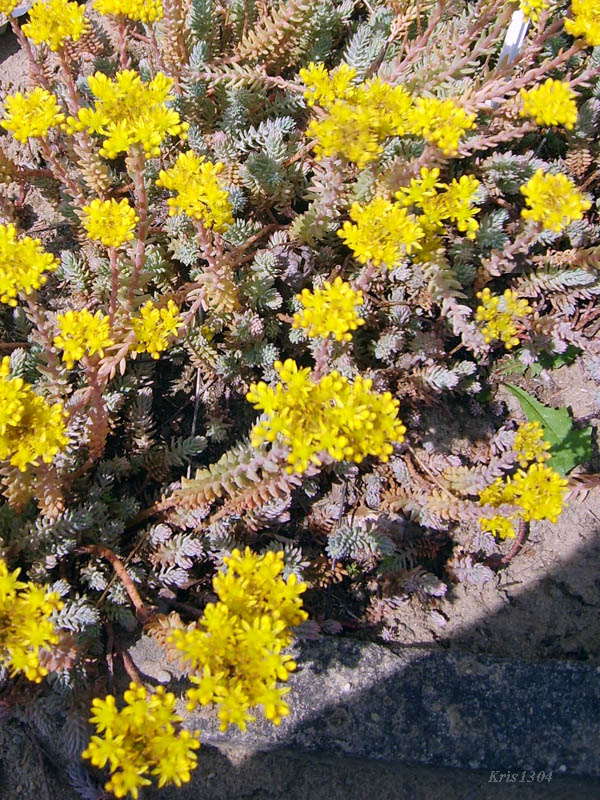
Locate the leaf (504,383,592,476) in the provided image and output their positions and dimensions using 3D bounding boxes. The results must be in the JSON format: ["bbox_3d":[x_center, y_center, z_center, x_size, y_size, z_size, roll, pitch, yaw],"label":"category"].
[{"bbox_3d":[0.165,0.015,0.535,0.042,0.015,0.076,-26,62,-15],"label":"leaf"}]

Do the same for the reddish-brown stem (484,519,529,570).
[{"bbox_3d":[0.141,0.100,0.558,0.014,0.049,0.012,22,33,0],"label":"reddish-brown stem"}]

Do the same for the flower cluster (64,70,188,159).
[{"bbox_3d":[-0.129,-0.213,0.605,0.090,0.042,0.078,0,58,0],"label":"flower cluster"}]

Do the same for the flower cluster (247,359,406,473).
[{"bbox_3d":[0.016,0.009,0.475,0.090,0.036,0.058,0,58,0],"label":"flower cluster"}]

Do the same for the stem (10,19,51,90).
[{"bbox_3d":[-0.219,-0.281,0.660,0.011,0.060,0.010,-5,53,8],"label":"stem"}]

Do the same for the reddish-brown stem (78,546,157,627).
[{"bbox_3d":[-0.101,0.102,0.452,0.058,0.012,0.017,37,65,21],"label":"reddish-brown stem"}]

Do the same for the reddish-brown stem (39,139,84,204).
[{"bbox_3d":[-0.194,-0.187,0.665,0.010,0.061,0.010,-26,41,0],"label":"reddish-brown stem"}]

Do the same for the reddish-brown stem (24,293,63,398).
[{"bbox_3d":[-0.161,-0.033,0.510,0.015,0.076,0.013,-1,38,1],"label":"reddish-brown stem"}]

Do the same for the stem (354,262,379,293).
[{"bbox_3d":[0.050,-0.094,0.623,0.010,0.031,0.010,24,55,0],"label":"stem"}]

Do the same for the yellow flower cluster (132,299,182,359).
[{"bbox_3d":[-0.090,-0.045,0.510,0.030,0.024,0.030,0,58,0],"label":"yellow flower cluster"}]

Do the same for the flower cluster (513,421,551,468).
[{"bbox_3d":[0.143,0.028,0.500,0.022,0.020,0.024,0,58,0],"label":"flower cluster"}]

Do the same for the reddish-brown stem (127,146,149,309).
[{"bbox_3d":[-0.132,-0.134,0.645,0.011,0.134,0.011,10,31,0],"label":"reddish-brown stem"}]

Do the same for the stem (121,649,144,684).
[{"bbox_3d":[-0.100,0.158,0.480,0.007,0.007,0.031,-48,36,0],"label":"stem"}]

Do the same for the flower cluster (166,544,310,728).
[{"bbox_3d":[-0.037,0.141,0.475,0.079,0.045,0.100,0,58,0],"label":"flower cluster"}]

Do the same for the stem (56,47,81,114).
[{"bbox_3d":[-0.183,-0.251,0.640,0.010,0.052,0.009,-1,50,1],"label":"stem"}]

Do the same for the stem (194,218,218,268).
[{"bbox_3d":[-0.071,-0.120,0.625,0.010,0.044,0.010,-16,43,0],"label":"stem"}]

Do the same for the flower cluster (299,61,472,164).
[{"bbox_3d":[0.065,-0.212,0.600,0.124,0.040,0.068,0,58,0],"label":"flower cluster"}]

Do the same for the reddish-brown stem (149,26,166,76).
[{"bbox_3d":[-0.133,-0.325,0.755,0.009,0.048,0.009,-7,56,0],"label":"reddish-brown stem"}]

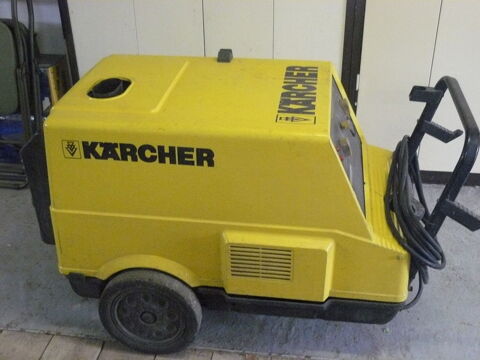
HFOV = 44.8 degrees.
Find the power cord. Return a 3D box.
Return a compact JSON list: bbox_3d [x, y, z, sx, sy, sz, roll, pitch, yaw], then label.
[{"bbox_3d":[0.506,0.131,1.762,0.175,0.381,0.556,4,29,7],"label":"power cord"}]

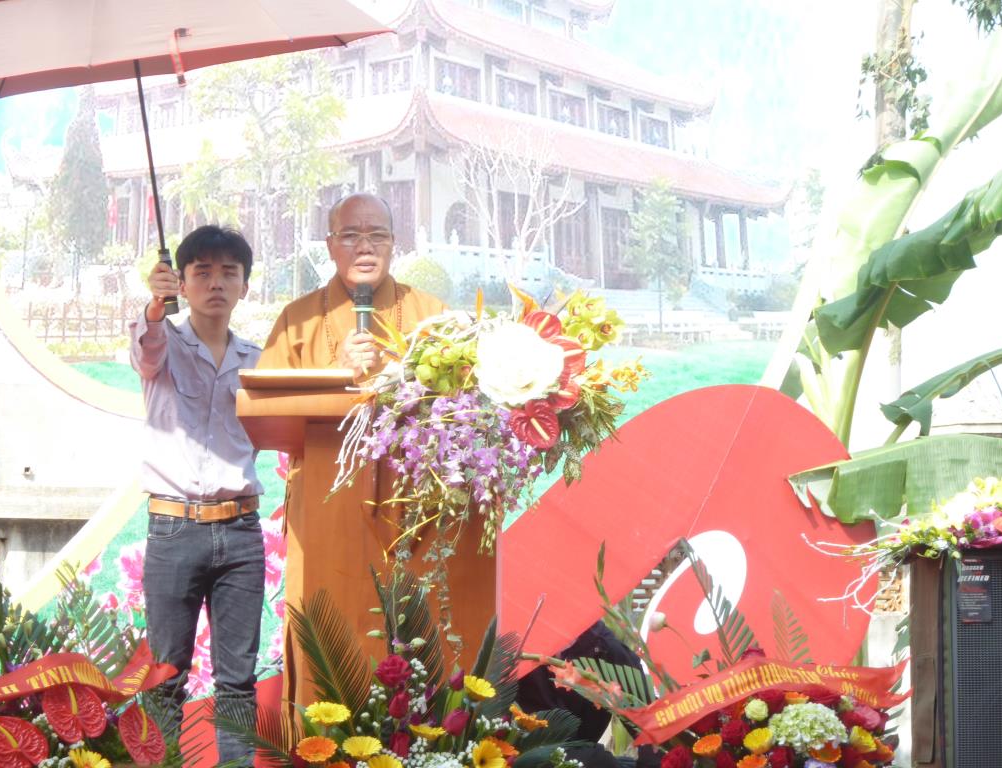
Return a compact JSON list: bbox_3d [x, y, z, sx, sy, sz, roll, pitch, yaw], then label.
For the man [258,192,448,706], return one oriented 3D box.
[{"bbox_3d":[-0.345,0.335,12.600,0.560,1.630,0.400,0,0,-5],"label":"man"}]

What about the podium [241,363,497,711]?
[{"bbox_3d":[-0.285,0.560,12.250,0.750,1.180,0.480,0,0,-7],"label":"podium"}]

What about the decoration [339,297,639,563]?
[{"bbox_3d":[-0.025,0.100,12.050,0.750,0.660,0.420,0,0,-8],"label":"decoration"}]

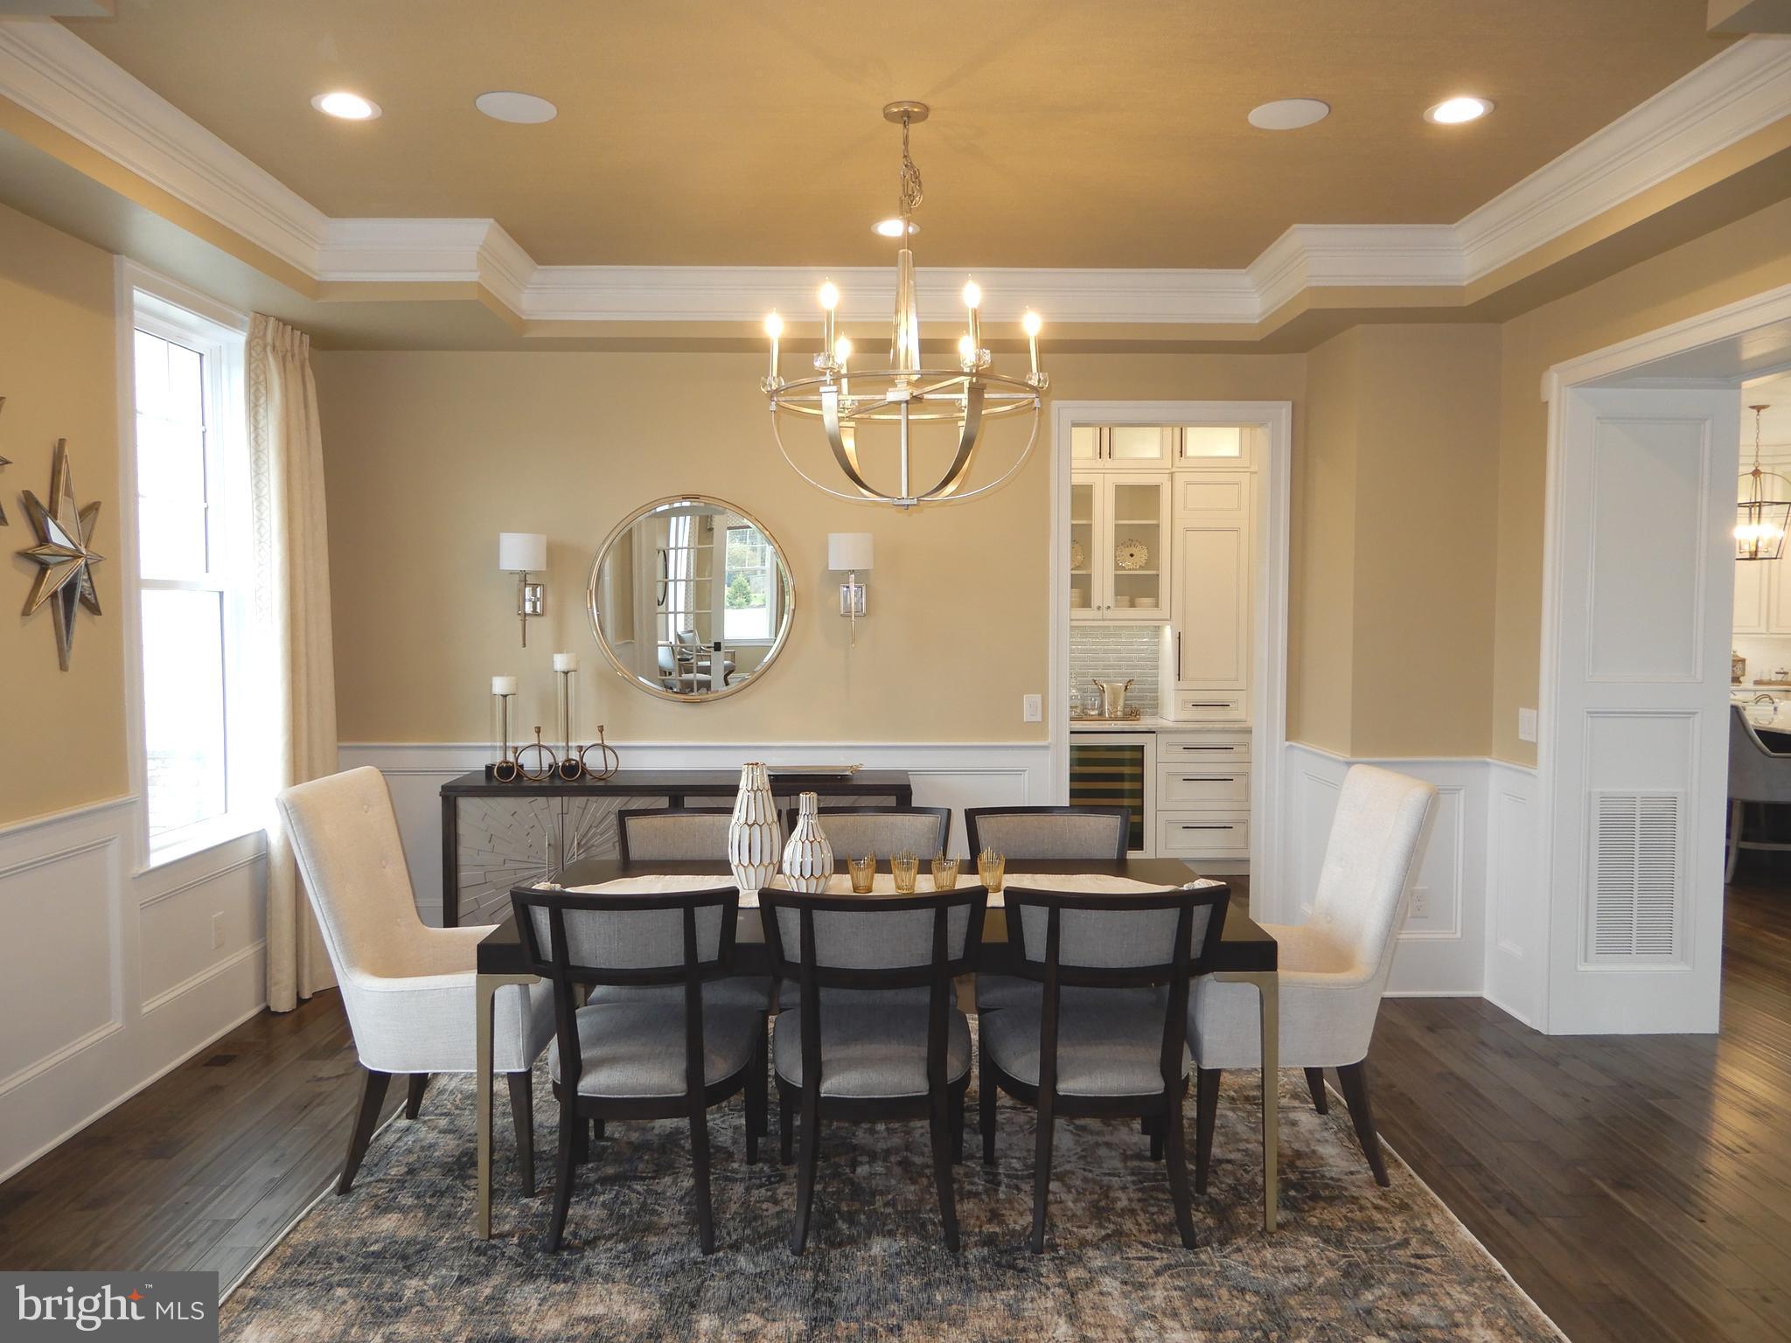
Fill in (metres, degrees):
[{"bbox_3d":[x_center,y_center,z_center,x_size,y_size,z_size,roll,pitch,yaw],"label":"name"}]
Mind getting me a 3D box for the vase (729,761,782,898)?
[{"bbox_3d":[-0.425,0.465,3.750,0.158,0.374,0.158,0,3,-1],"label":"vase"}]

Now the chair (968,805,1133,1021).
[{"bbox_3d":[0.516,0.934,3.990,0.544,0.918,0.590,0,3,-1],"label":"chair"}]

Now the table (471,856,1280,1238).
[{"bbox_3d":[-0.050,1.041,3.685,2.040,0.760,1.035,0,3,-1],"label":"table"}]

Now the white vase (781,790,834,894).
[{"bbox_3d":[-0.262,0.508,3.685,0.153,0.295,0.153,0,3,-1],"label":"white vase"}]

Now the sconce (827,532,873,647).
[{"bbox_3d":[-0.199,-0.361,5.526,0.200,0.510,0.210,0,3,-1],"label":"sconce"}]

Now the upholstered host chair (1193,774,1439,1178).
[{"bbox_3d":[1.123,0.854,3.633,0.650,1.115,0.600,0,3,-1],"label":"upholstered host chair"}]

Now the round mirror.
[{"bbox_3d":[-0.908,-0.323,5.519,0.925,0.925,0.040,0,3,-1],"label":"round mirror"}]

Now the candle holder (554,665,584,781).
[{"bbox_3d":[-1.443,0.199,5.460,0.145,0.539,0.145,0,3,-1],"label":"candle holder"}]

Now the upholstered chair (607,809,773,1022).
[{"bbox_3d":[-0.654,0.935,3.967,0.544,0.918,0.590,0,3,-1],"label":"upholstered chair"}]

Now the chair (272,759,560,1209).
[{"bbox_3d":[-1.319,0.868,3.637,0.690,1.110,0.620,0,3,-1],"label":"chair"}]

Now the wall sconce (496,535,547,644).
[{"bbox_3d":[-1.624,-0.356,5.407,0.203,0.497,0.200,0,3,-1],"label":"wall sconce"}]

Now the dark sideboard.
[{"bbox_3d":[-0.903,0.890,5.347,1.937,0.865,0.470,0,3,-1],"label":"dark sideboard"}]

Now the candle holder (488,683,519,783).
[{"bbox_3d":[-1.675,0.248,5.313,0.148,0.420,0.148,0,3,-1],"label":"candle holder"}]

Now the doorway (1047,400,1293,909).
[{"bbox_3d":[1.250,0.048,5.734,1.090,2.545,0.150,0,3,-1],"label":"doorway"}]

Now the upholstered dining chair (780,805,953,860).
[{"bbox_3d":[-0.084,0.935,3.978,0.544,0.918,0.590,0,3,-1],"label":"upholstered dining chair"}]

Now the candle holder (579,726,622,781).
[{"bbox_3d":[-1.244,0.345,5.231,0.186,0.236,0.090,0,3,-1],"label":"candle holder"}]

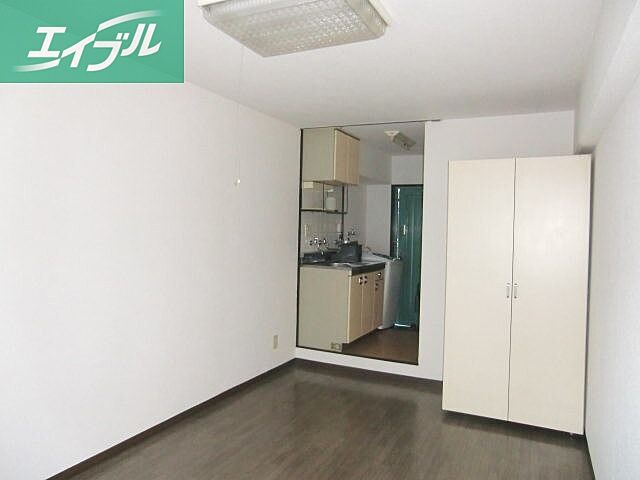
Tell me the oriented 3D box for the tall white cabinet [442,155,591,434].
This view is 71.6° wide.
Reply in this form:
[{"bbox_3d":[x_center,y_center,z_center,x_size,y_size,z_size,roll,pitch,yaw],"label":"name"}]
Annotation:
[{"bbox_3d":[1.456,0.361,3.320,0.893,1.852,0.587,2,1,27],"label":"tall white cabinet"}]

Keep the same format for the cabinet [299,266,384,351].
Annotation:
[{"bbox_3d":[0.292,0.683,4.953,0.527,0.831,1.085,2,1,27],"label":"cabinet"}]

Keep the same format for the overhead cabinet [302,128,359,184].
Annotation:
[{"bbox_3d":[0.145,-0.859,4.780,0.340,0.507,0.656,2,1,27],"label":"overhead cabinet"}]

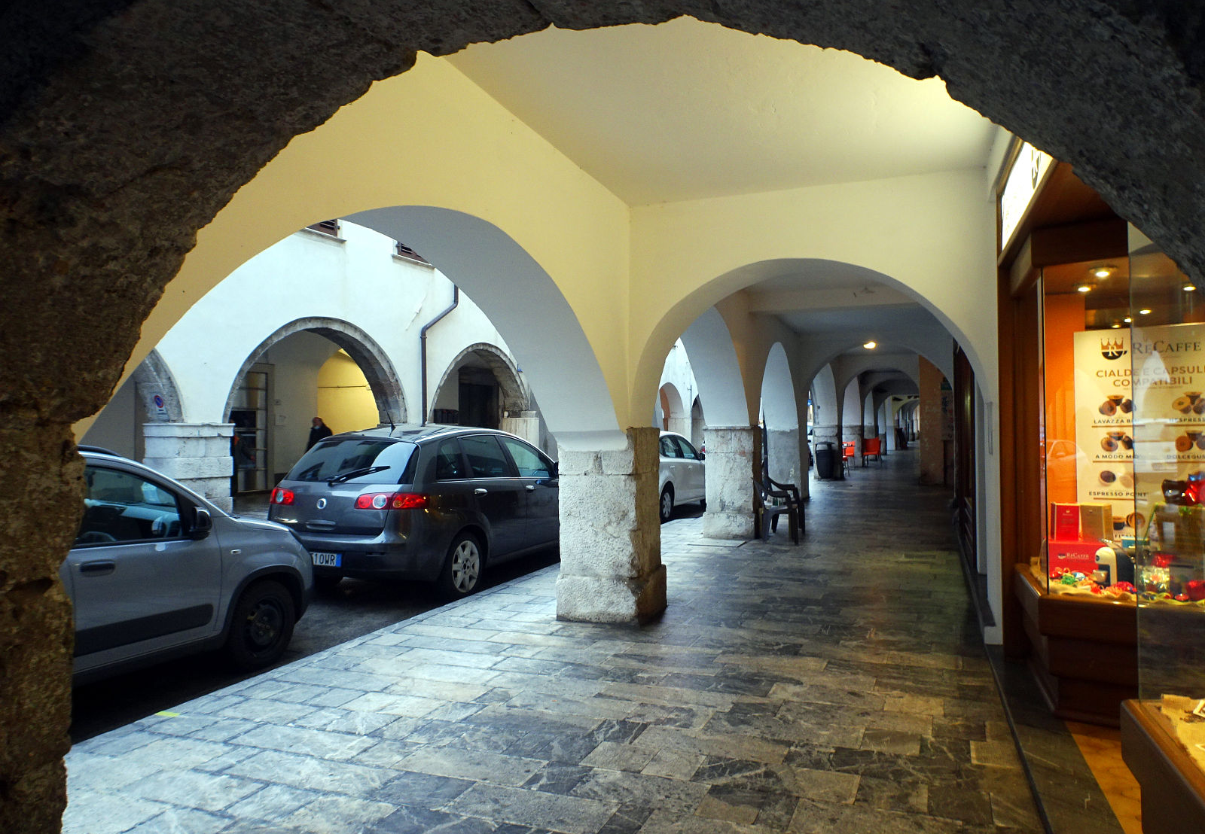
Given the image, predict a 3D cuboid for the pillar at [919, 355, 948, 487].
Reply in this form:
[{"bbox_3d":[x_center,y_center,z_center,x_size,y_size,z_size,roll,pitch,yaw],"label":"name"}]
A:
[{"bbox_3d":[8.525,0.042,21.638,0.600,3.350,0.550,0,-1,20],"label":"pillar"}]

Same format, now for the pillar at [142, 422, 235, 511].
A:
[{"bbox_3d":[-7.220,0.927,14.683,0.750,1.633,1.279,0,-1,21],"label":"pillar"}]

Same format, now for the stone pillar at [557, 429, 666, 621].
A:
[{"bbox_3d":[0.091,0.815,6.591,0.660,1.470,0.720,0,-1,20],"label":"stone pillar"}]

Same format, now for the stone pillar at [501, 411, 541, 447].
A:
[{"bbox_3d":[-2.608,0.881,27.081,0.750,2.010,1.132,0,-1,21],"label":"stone pillar"}]

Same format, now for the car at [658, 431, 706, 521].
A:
[{"bbox_3d":[0.672,1.010,14.873,1.780,1.480,4.400,0,-1,20],"label":"car"}]

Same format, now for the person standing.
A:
[{"bbox_3d":[-6.676,0.910,19.779,0.520,1.750,0.400,0,-1,27],"label":"person standing"}]

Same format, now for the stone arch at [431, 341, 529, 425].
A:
[{"bbox_3d":[-3.668,-0.948,24.155,0.700,2.319,5.961,0,-1,21],"label":"stone arch"}]

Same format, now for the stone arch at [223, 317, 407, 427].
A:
[{"bbox_3d":[-6.066,-0.942,17.755,0.680,2.241,5.816,0,-1,21],"label":"stone arch"}]

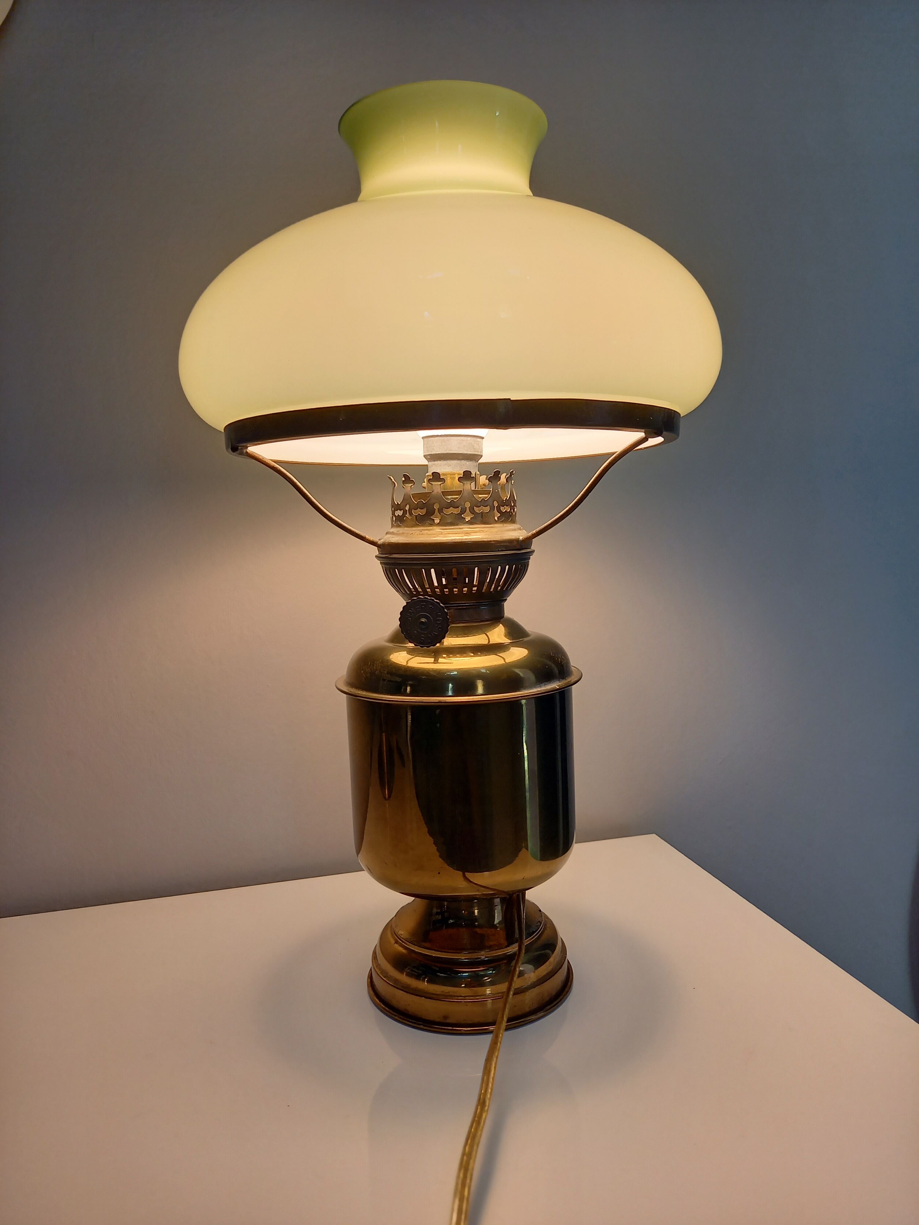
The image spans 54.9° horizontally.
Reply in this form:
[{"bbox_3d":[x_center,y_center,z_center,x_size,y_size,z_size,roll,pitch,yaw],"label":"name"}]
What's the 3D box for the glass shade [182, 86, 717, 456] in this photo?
[{"bbox_3d":[-0.005,-0.146,0.408,0.242,0.144,0.242,-2,6,0],"label":"glass shade"}]

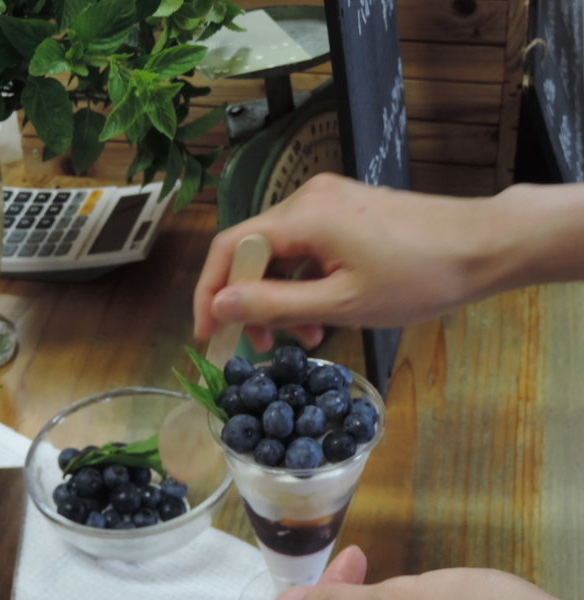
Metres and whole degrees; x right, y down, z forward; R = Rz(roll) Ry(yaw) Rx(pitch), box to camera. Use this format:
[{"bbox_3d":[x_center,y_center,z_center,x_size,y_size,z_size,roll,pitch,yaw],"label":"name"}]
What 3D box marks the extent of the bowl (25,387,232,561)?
[{"bbox_3d":[-0.087,0.103,0.707,0.113,0.046,0.113,0,37,0],"label":"bowl"}]

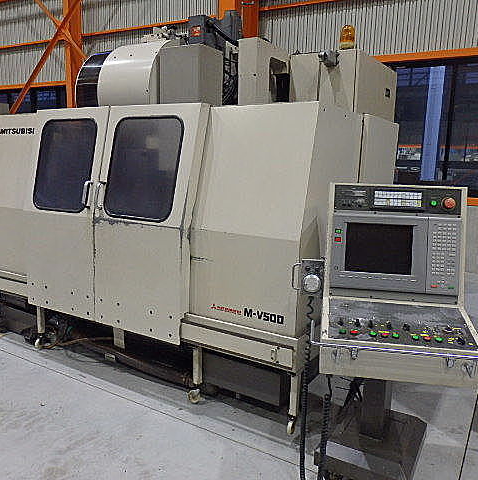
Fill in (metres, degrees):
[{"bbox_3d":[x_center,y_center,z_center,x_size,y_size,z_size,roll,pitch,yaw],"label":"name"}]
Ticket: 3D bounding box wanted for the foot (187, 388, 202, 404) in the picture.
[{"bbox_3d":[-0.252,0.903,2.674,0.066,0.088,0.052,7,12,30],"label":"foot"}]

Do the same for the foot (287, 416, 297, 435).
[{"bbox_3d":[0.281,0.963,2.398,0.042,0.090,0.070,7,12,30],"label":"foot"}]

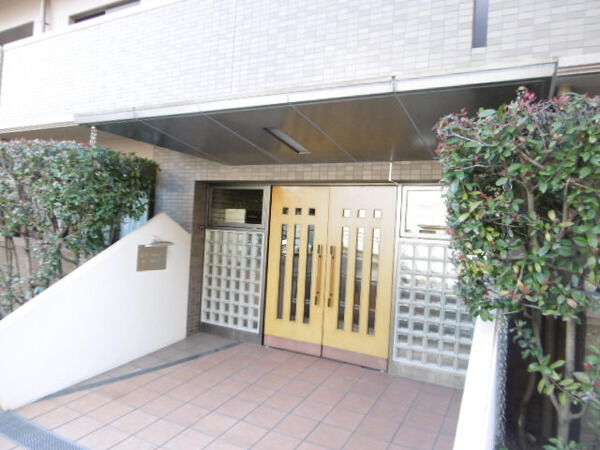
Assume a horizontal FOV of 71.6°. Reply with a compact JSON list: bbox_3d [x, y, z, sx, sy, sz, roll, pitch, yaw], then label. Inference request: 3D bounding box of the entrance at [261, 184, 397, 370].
[{"bbox_3d":[0.298,0.551,4.872,1.596,2.030,0.120,3,0,28],"label":"entrance"}]

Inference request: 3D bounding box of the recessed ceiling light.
[{"bbox_3d":[-0.107,-0.834,4.102,0.135,0.070,0.730,3,-8,28],"label":"recessed ceiling light"}]

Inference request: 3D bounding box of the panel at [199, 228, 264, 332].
[{"bbox_3d":[-0.890,0.716,5.532,0.947,1.283,0.100,3,0,28],"label":"panel"}]

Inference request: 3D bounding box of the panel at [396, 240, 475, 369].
[{"bbox_3d":[1.457,0.838,4.309,0.899,1.283,0.100,3,0,28],"label":"panel"}]

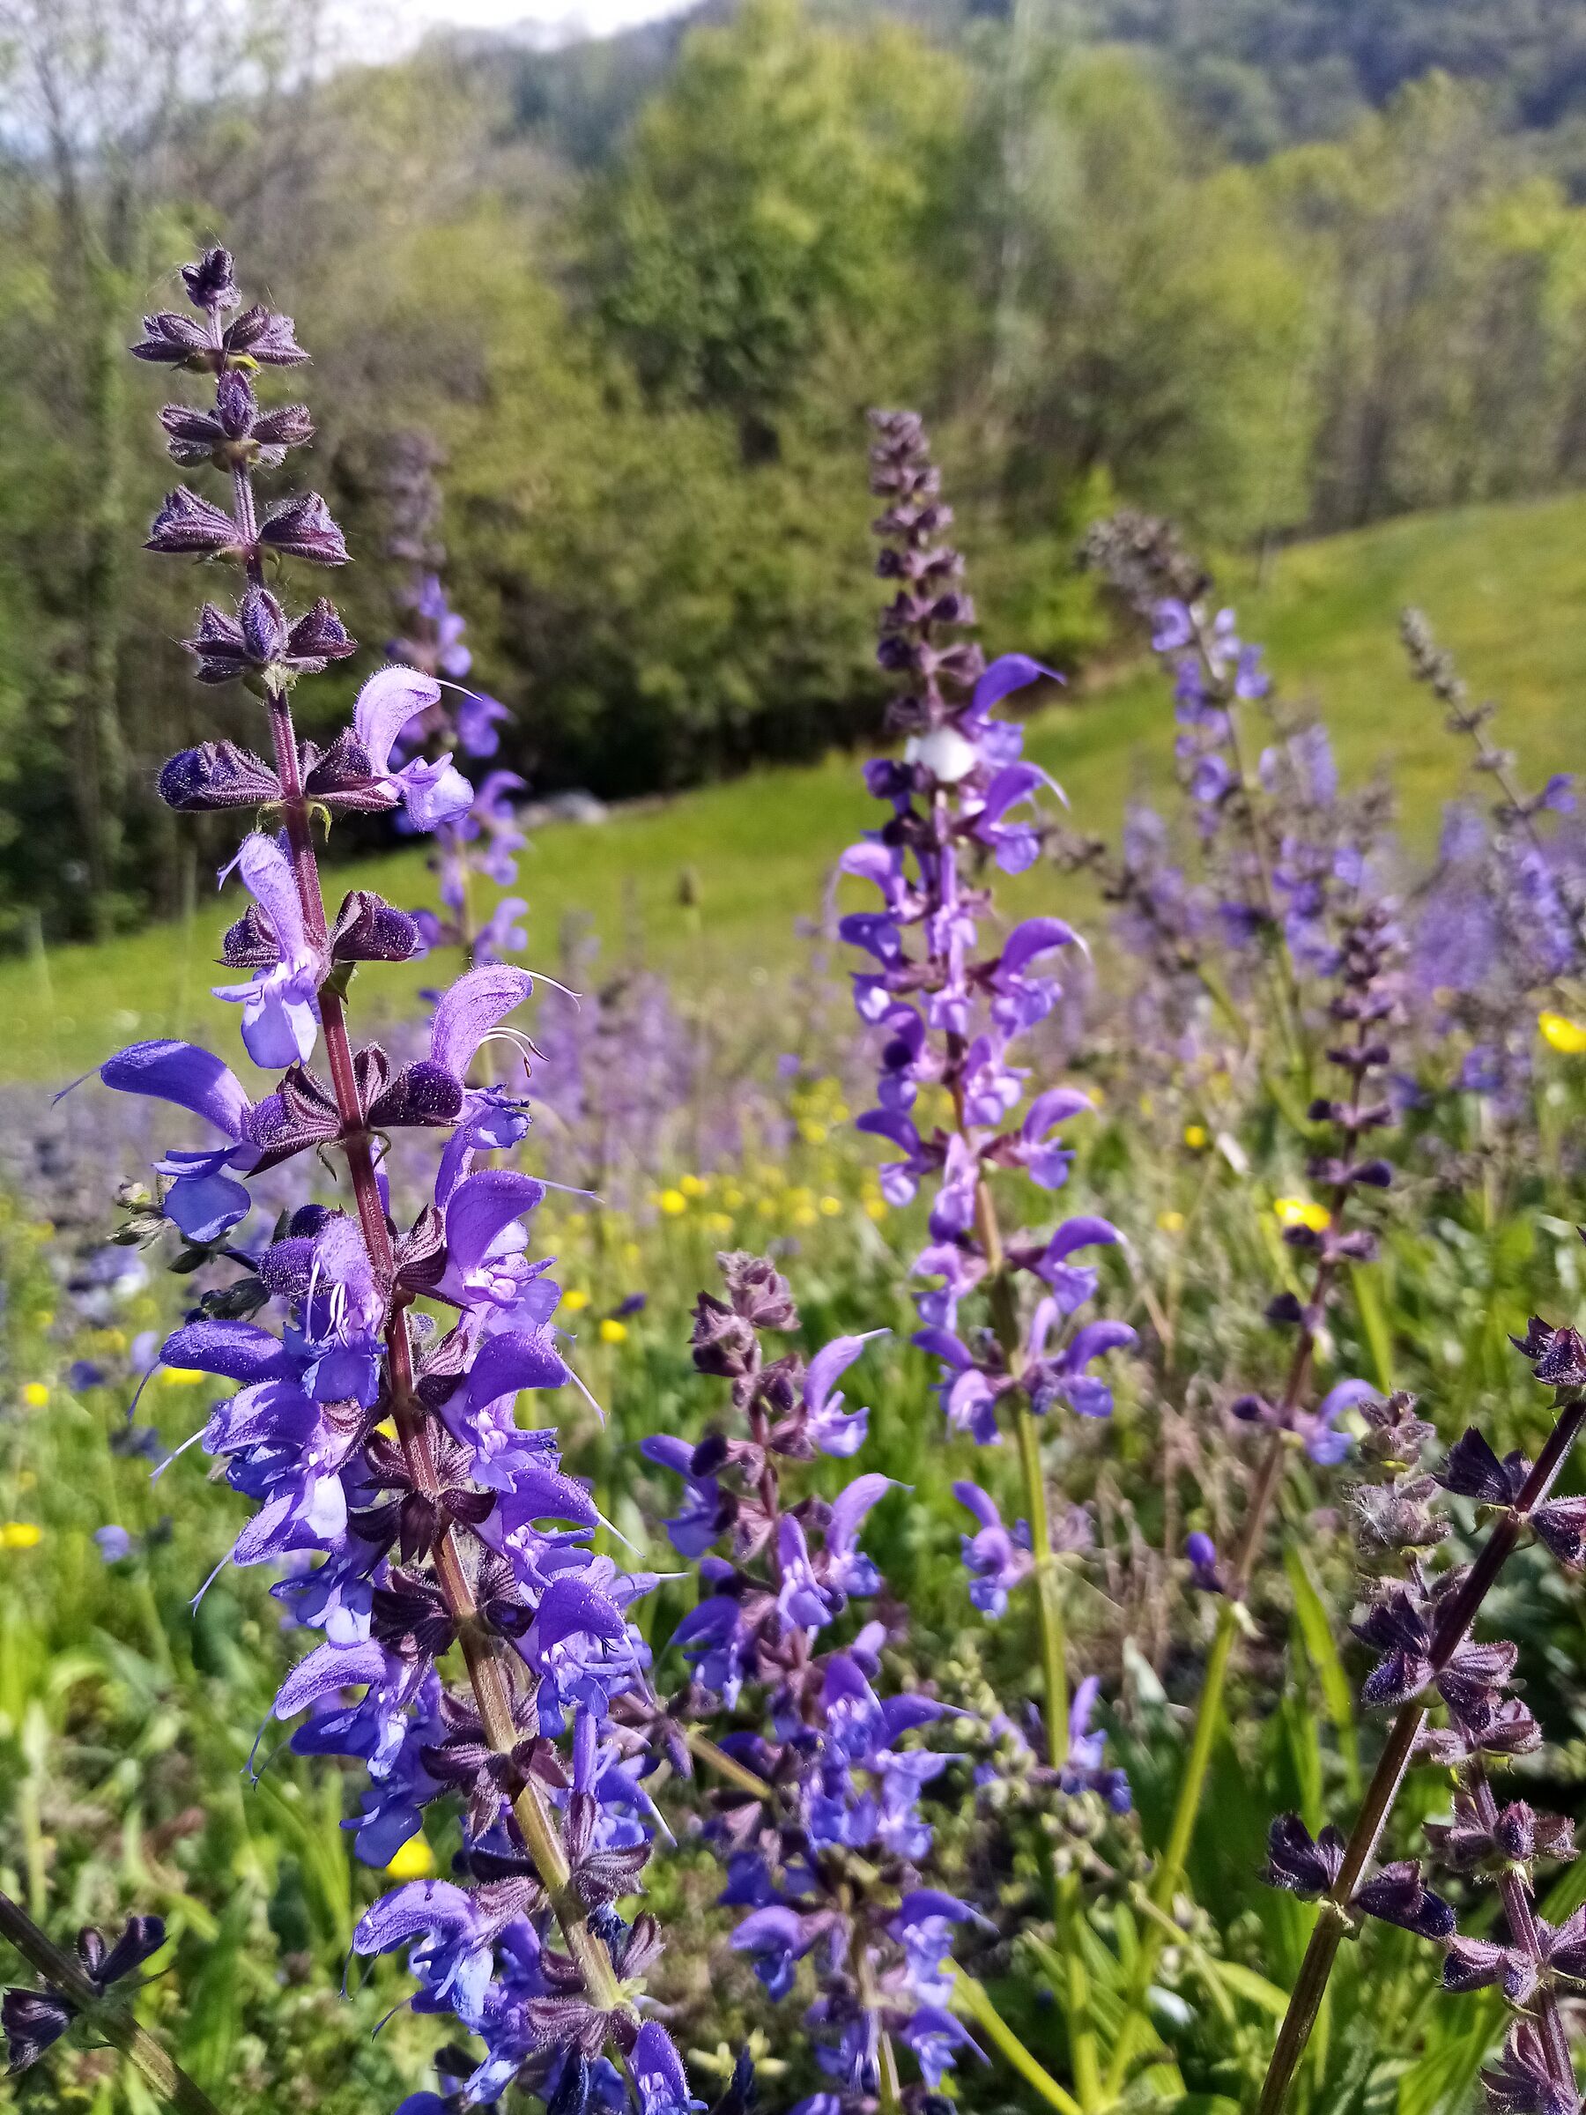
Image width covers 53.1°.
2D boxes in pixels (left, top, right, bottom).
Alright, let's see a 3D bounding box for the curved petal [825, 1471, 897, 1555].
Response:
[{"bbox_3d":[0.015,0.099,0.345,0.015,0.017,0.009,3,11,14],"label":"curved petal"}]

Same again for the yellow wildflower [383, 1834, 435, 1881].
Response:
[{"bbox_3d":[-0.159,0.332,0.660,0.023,0.015,0.023,0,11,0],"label":"yellow wildflower"}]

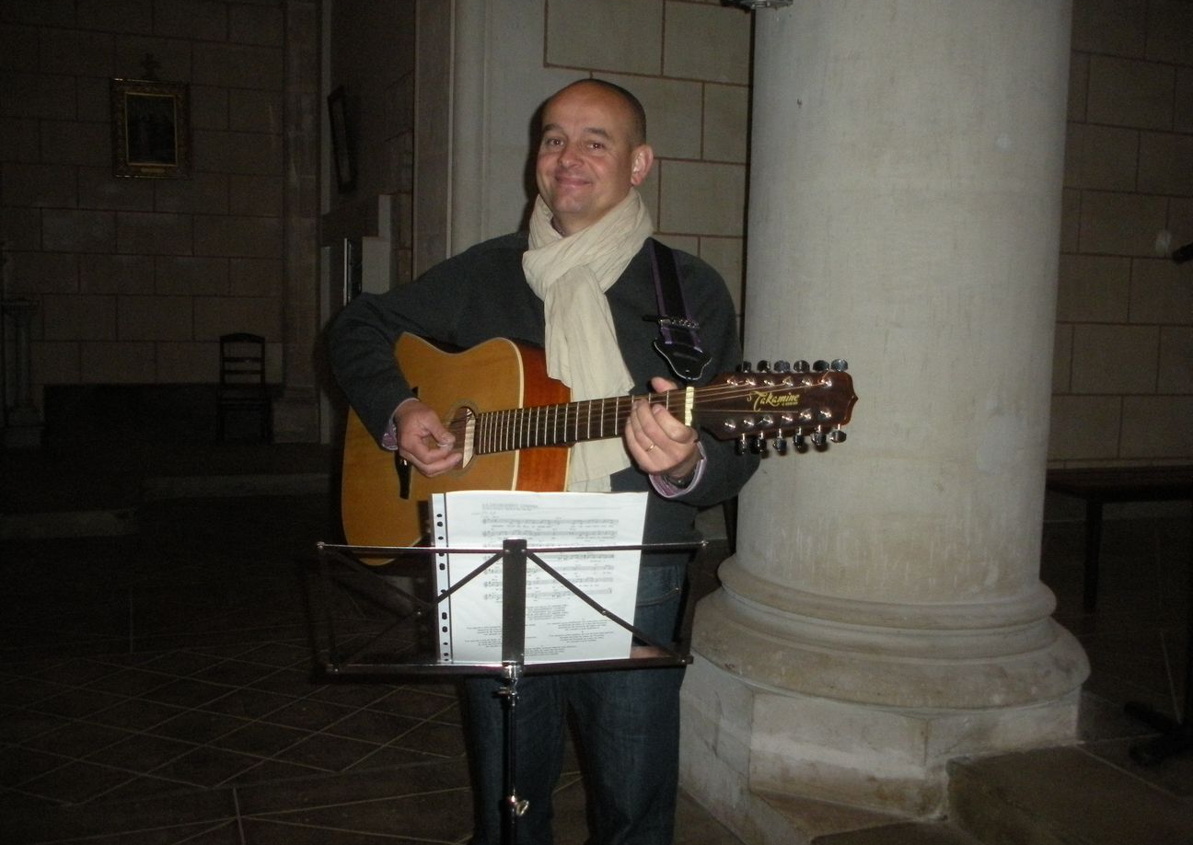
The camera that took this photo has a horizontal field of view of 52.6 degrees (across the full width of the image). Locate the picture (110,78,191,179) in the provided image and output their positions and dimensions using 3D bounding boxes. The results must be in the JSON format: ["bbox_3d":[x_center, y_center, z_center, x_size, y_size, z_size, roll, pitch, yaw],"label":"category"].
[{"bbox_3d":[-3.443,-2.264,9.338,0.575,0.740,0.060,0,9,-18],"label":"picture"}]

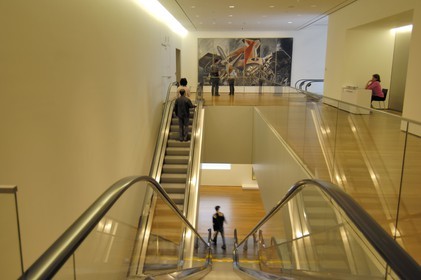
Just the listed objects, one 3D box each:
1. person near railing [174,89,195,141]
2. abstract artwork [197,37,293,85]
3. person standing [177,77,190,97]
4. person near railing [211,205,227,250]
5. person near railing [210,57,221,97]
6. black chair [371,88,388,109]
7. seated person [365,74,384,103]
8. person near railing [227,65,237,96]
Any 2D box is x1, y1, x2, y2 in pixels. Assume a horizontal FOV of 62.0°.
[{"bbox_3d":[-0.894,-0.848,12.193,0.660,1.800,0.420,0,11,2],"label":"person near railing"},{"bbox_3d":[2.005,-4.521,20.524,5.490,2.750,0.070,0,11,2],"label":"abstract artwork"},{"bbox_3d":[-0.991,-1.443,13.015,0.500,1.660,0.340,0,11,2],"label":"person standing"},{"bbox_3d":[0.337,3.482,13.914,0.560,1.770,0.550,-5,12,-23],"label":"person near railing"},{"bbox_3d":[0.256,-3.217,18.277,0.520,1.840,0.380,10,15,41],"label":"person near railing"},{"bbox_3d":[5.969,-1.458,12.357,0.490,0.750,0.460,1,11,4],"label":"black chair"},{"bbox_3d":[5.762,-1.671,12.270,0.620,1.200,0.450,1,11,4],"label":"seated person"},{"bbox_3d":[1.127,-3.227,18.806,0.480,1.650,0.340,-2,12,-8],"label":"person near railing"}]

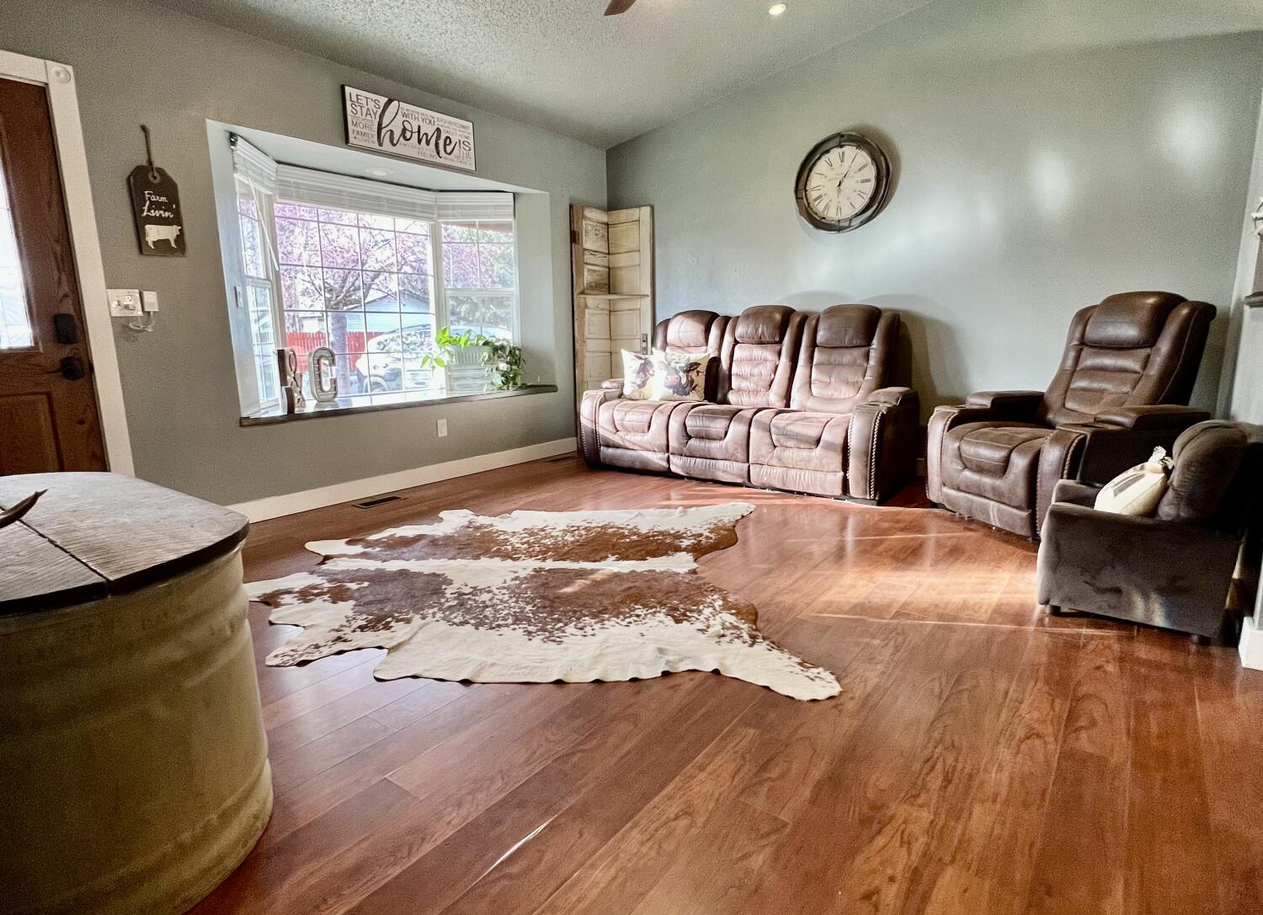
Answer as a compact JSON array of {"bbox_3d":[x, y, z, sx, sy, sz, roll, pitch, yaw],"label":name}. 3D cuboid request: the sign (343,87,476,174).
[{"bbox_3d":[-1.346,-2.040,3.971,0.040,0.312,0.905,8,14,38],"label":"sign"}]

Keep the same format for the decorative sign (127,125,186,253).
[{"bbox_3d":[-2.239,-1.252,2.985,0.025,0.575,0.210,8,14,38],"label":"decorative sign"}]

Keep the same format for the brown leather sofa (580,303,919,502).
[{"bbox_3d":[0.802,-0.491,4.611,2.300,1.160,0.980,8,14,38],"label":"brown leather sofa"}]

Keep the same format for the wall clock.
[{"bbox_3d":[1.413,-1.870,4.294,0.635,0.635,0.075,8,14,38],"label":"wall clock"}]

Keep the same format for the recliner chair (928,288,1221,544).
[{"bbox_3d":[2.278,-0.245,3.228,0.950,1.150,0.930,-4,11,-16],"label":"recliner chair"}]

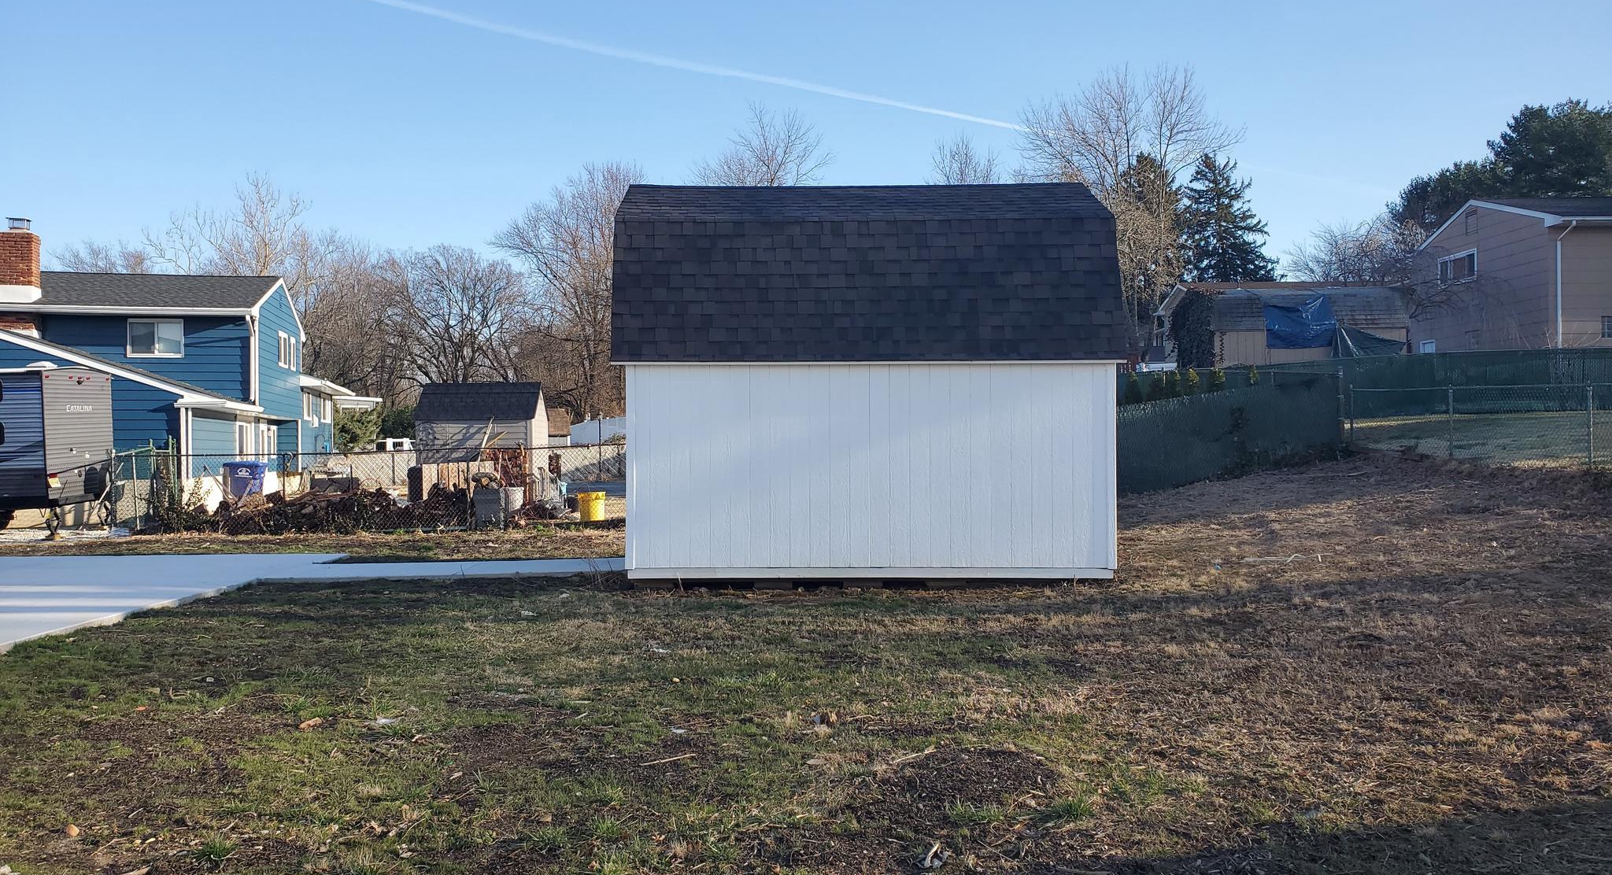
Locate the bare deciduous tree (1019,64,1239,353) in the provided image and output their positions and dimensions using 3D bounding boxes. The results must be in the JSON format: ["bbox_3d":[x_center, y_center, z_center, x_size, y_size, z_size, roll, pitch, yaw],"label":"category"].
[{"bbox_3d":[12.775,-7.802,48.041,8.800,14.000,8.400,0,0,0],"label":"bare deciduous tree"}]

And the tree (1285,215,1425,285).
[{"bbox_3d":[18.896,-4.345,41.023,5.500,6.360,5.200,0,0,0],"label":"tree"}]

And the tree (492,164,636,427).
[{"bbox_3d":[-12.488,-7.122,66.037,9.200,16.030,9.000,0,0,0],"label":"tree"}]

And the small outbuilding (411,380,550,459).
[{"bbox_3d":[-7.686,0.078,29.047,2.780,2.770,2.500,0,0,-4],"label":"small outbuilding"}]

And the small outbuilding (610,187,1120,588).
[{"bbox_3d":[0.596,-0.722,13.829,5.130,4.320,3.650,0,0,-1],"label":"small outbuilding"}]

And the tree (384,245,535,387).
[{"bbox_3d":[-16.063,-3.793,56.020,7.400,10.300,7.200,0,0,0],"label":"tree"}]

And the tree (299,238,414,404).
[{"bbox_3d":[-23.576,-4.482,63.023,6.600,11.810,6.500,0,0,0],"label":"tree"}]

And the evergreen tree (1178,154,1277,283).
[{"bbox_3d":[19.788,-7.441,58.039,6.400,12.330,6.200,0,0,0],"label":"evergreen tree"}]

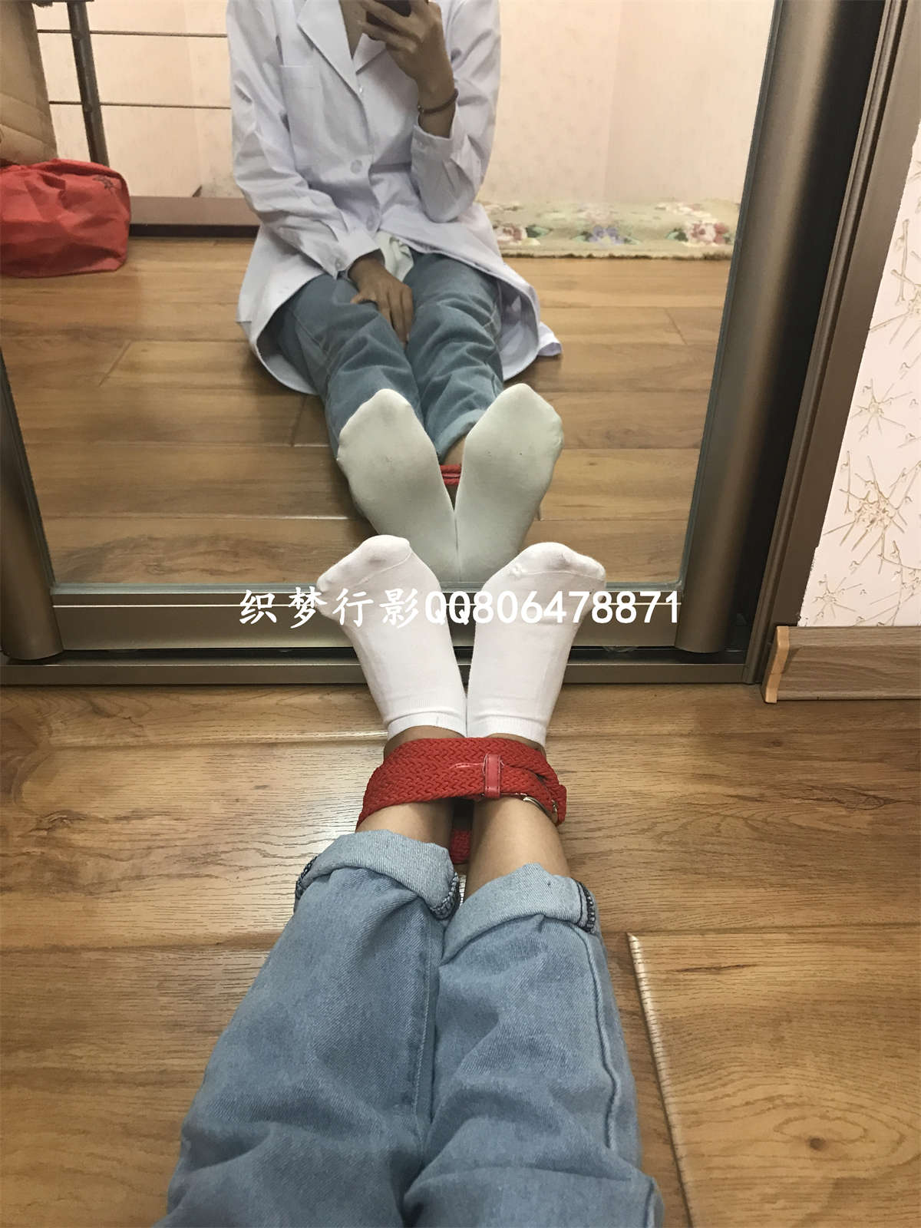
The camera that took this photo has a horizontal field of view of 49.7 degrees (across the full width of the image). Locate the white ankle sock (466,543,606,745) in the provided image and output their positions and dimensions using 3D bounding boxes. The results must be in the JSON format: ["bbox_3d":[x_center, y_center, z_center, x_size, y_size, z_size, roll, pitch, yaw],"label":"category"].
[{"bbox_3d":[0.052,0.047,0.747,0.094,0.225,0.112,6,40,-8],"label":"white ankle sock"}]

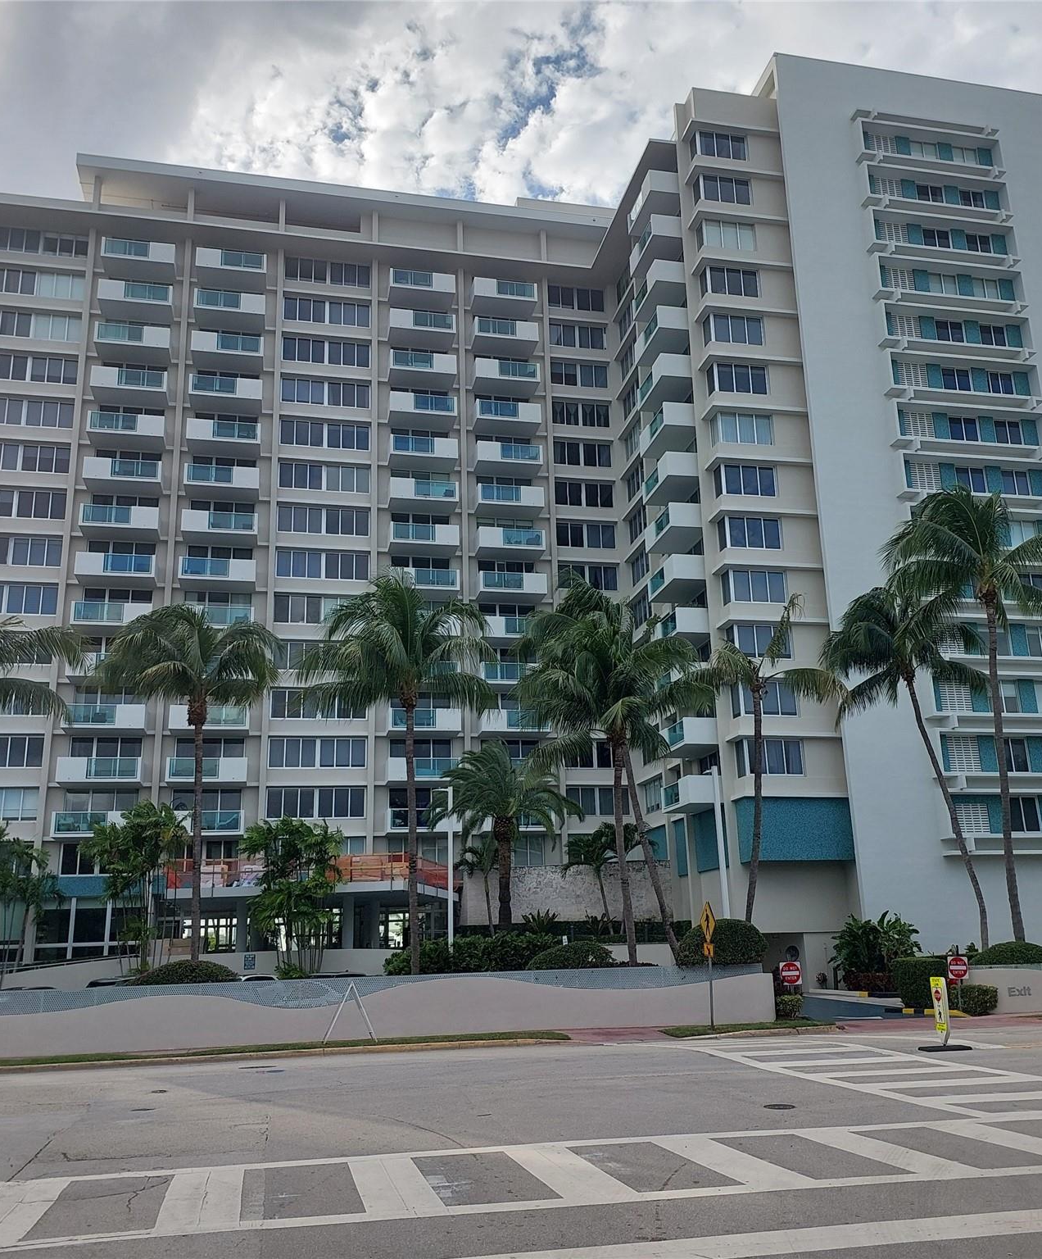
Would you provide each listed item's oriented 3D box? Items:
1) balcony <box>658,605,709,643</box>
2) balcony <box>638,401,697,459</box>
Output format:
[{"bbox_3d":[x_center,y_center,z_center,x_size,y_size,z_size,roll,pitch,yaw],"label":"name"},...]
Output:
[{"bbox_3d":[7.649,0.120,53.751,1.541,1.220,3.880,2,-16,-11],"label":"balcony"},{"bbox_3d":[7.622,-10.279,57.939,1.606,1.220,3.953,2,-16,-11],"label":"balcony"}]

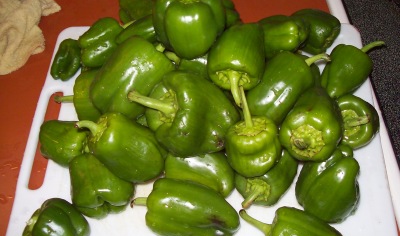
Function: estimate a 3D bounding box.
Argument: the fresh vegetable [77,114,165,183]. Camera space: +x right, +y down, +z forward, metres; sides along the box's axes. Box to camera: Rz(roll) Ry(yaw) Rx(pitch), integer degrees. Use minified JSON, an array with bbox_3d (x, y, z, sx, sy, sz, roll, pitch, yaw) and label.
[{"bbox_3d":[-0.094,0.031,0.500,0.110,0.068,0.068,37,64,-15],"label":"fresh vegetable"}]

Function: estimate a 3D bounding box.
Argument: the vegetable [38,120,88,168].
[{"bbox_3d":[-0.158,0.033,0.497,0.071,0.051,0.051,16,63,12],"label":"vegetable"}]

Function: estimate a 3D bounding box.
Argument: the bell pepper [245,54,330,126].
[{"bbox_3d":[0.106,-0.035,0.506,0.064,0.064,0.108,41,81,21],"label":"bell pepper"}]

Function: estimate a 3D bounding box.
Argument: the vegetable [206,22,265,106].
[{"bbox_3d":[0.045,-0.062,0.506,0.069,0.069,0.119,-3,51,0],"label":"vegetable"}]

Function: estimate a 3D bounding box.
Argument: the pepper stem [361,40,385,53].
[{"bbox_3d":[0.220,-0.090,0.529,0.030,0.010,0.010,-21,62,5],"label":"pepper stem"}]

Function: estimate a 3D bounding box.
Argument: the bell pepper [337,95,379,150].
[{"bbox_3d":[0.199,0.004,0.528,0.060,0.078,0.058,0,90,30],"label":"bell pepper"}]

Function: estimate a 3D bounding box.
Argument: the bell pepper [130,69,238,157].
[{"bbox_3d":[-0.022,-0.009,0.482,0.138,0.095,0.095,11,54,-33],"label":"bell pepper"}]

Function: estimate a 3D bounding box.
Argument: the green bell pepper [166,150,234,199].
[{"bbox_3d":[-0.006,0.061,0.474,0.094,0.057,0.060,20,64,13],"label":"green bell pepper"}]

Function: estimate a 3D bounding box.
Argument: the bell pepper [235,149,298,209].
[{"bbox_3d":[0.080,0.068,0.492,0.057,0.057,0.085,26,63,15],"label":"bell pepper"}]

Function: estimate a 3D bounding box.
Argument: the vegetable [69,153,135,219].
[{"bbox_3d":[-0.113,0.070,0.468,0.066,0.060,0.086,-19,77,-7],"label":"vegetable"}]

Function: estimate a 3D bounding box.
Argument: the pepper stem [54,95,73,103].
[{"bbox_3d":[-0.187,-0.027,0.570,0.025,0.008,0.008,-3,61,0],"label":"pepper stem"}]

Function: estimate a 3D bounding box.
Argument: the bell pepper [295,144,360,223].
[{"bbox_3d":[0.153,0.079,0.500,0.068,0.070,0.086,35,98,19],"label":"bell pepper"}]

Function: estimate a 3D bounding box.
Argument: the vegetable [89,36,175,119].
[{"bbox_3d":[-0.073,-0.052,0.480,0.114,0.070,0.076,-44,67,-6],"label":"vegetable"}]

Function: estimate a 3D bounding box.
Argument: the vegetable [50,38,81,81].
[{"bbox_3d":[-0.193,-0.084,0.598,0.040,0.040,0.062,17,64,11],"label":"vegetable"}]

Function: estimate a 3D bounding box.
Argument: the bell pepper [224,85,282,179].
[{"bbox_3d":[0.060,0.018,0.466,0.062,0.098,0.062,-7,44,4],"label":"bell pepper"}]

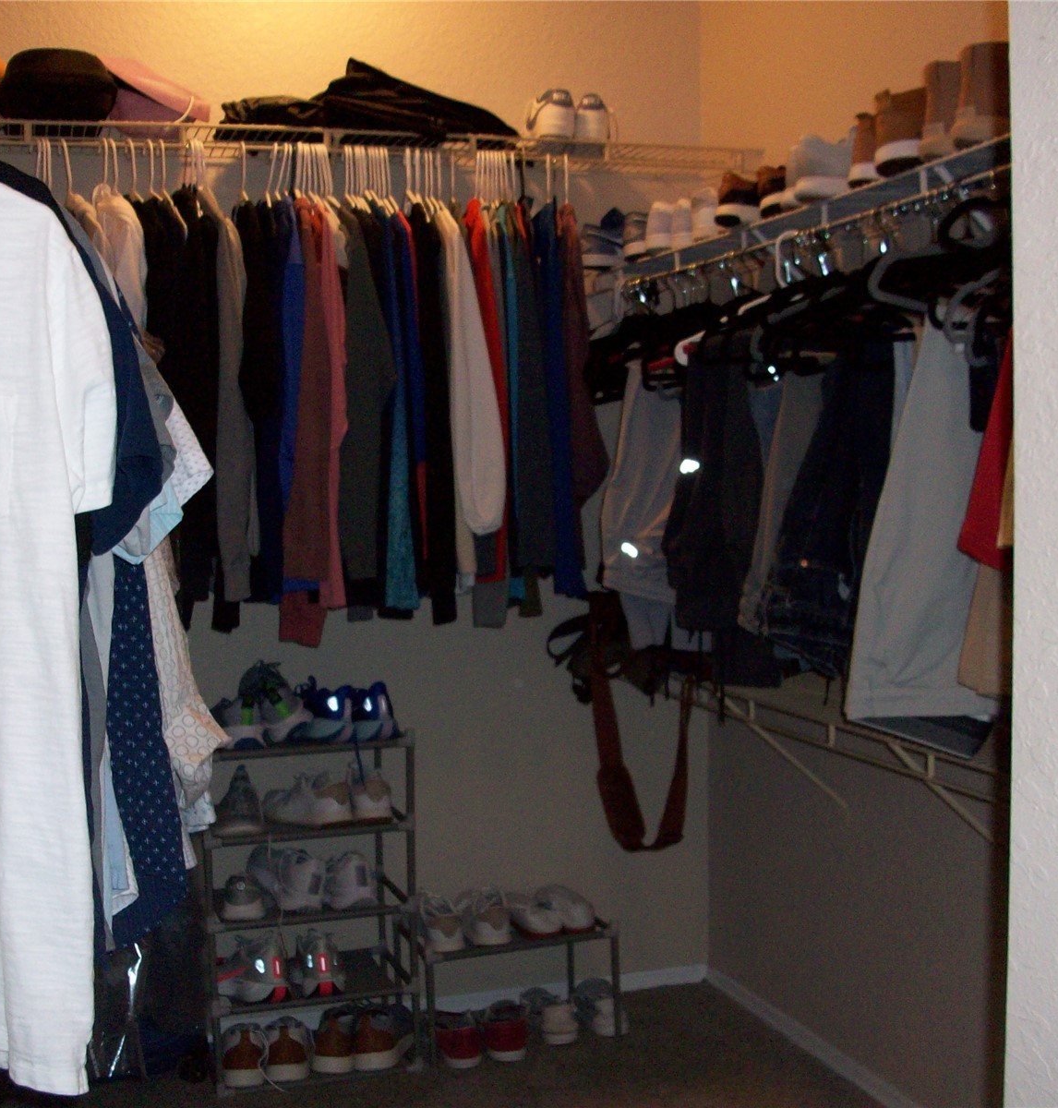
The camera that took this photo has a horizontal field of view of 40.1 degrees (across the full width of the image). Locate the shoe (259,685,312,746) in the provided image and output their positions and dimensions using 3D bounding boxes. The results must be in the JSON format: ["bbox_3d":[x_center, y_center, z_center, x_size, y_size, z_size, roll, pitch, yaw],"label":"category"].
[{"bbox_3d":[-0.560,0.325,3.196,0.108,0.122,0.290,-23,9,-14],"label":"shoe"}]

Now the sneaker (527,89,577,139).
[{"bbox_3d":[0.039,-0.991,3.376,0.105,0.115,0.290,-2,4,-10],"label":"sneaker"}]

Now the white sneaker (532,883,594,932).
[{"bbox_3d":[0.070,0.829,3.520,0.105,0.100,0.280,-2,4,-18],"label":"white sneaker"}]

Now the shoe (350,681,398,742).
[{"bbox_3d":[-0.388,0.336,3.234,0.107,0.115,0.290,-3,4,-27],"label":"shoe"}]

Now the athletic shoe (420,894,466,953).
[{"bbox_3d":[-0.219,0.830,3.404,0.105,0.110,0.285,-2,4,-13],"label":"athletic shoe"}]

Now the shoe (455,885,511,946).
[{"bbox_3d":[-0.114,0.830,3.442,0.105,0.110,0.285,-2,4,-13],"label":"shoe"}]

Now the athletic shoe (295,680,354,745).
[{"bbox_3d":[-0.477,0.349,3.285,0.110,0.120,0.290,-3,4,-33],"label":"athletic shoe"}]

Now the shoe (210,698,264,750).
[{"bbox_3d":[-0.660,0.353,3.224,0.110,0.115,0.290,-3,4,-25],"label":"shoe"}]

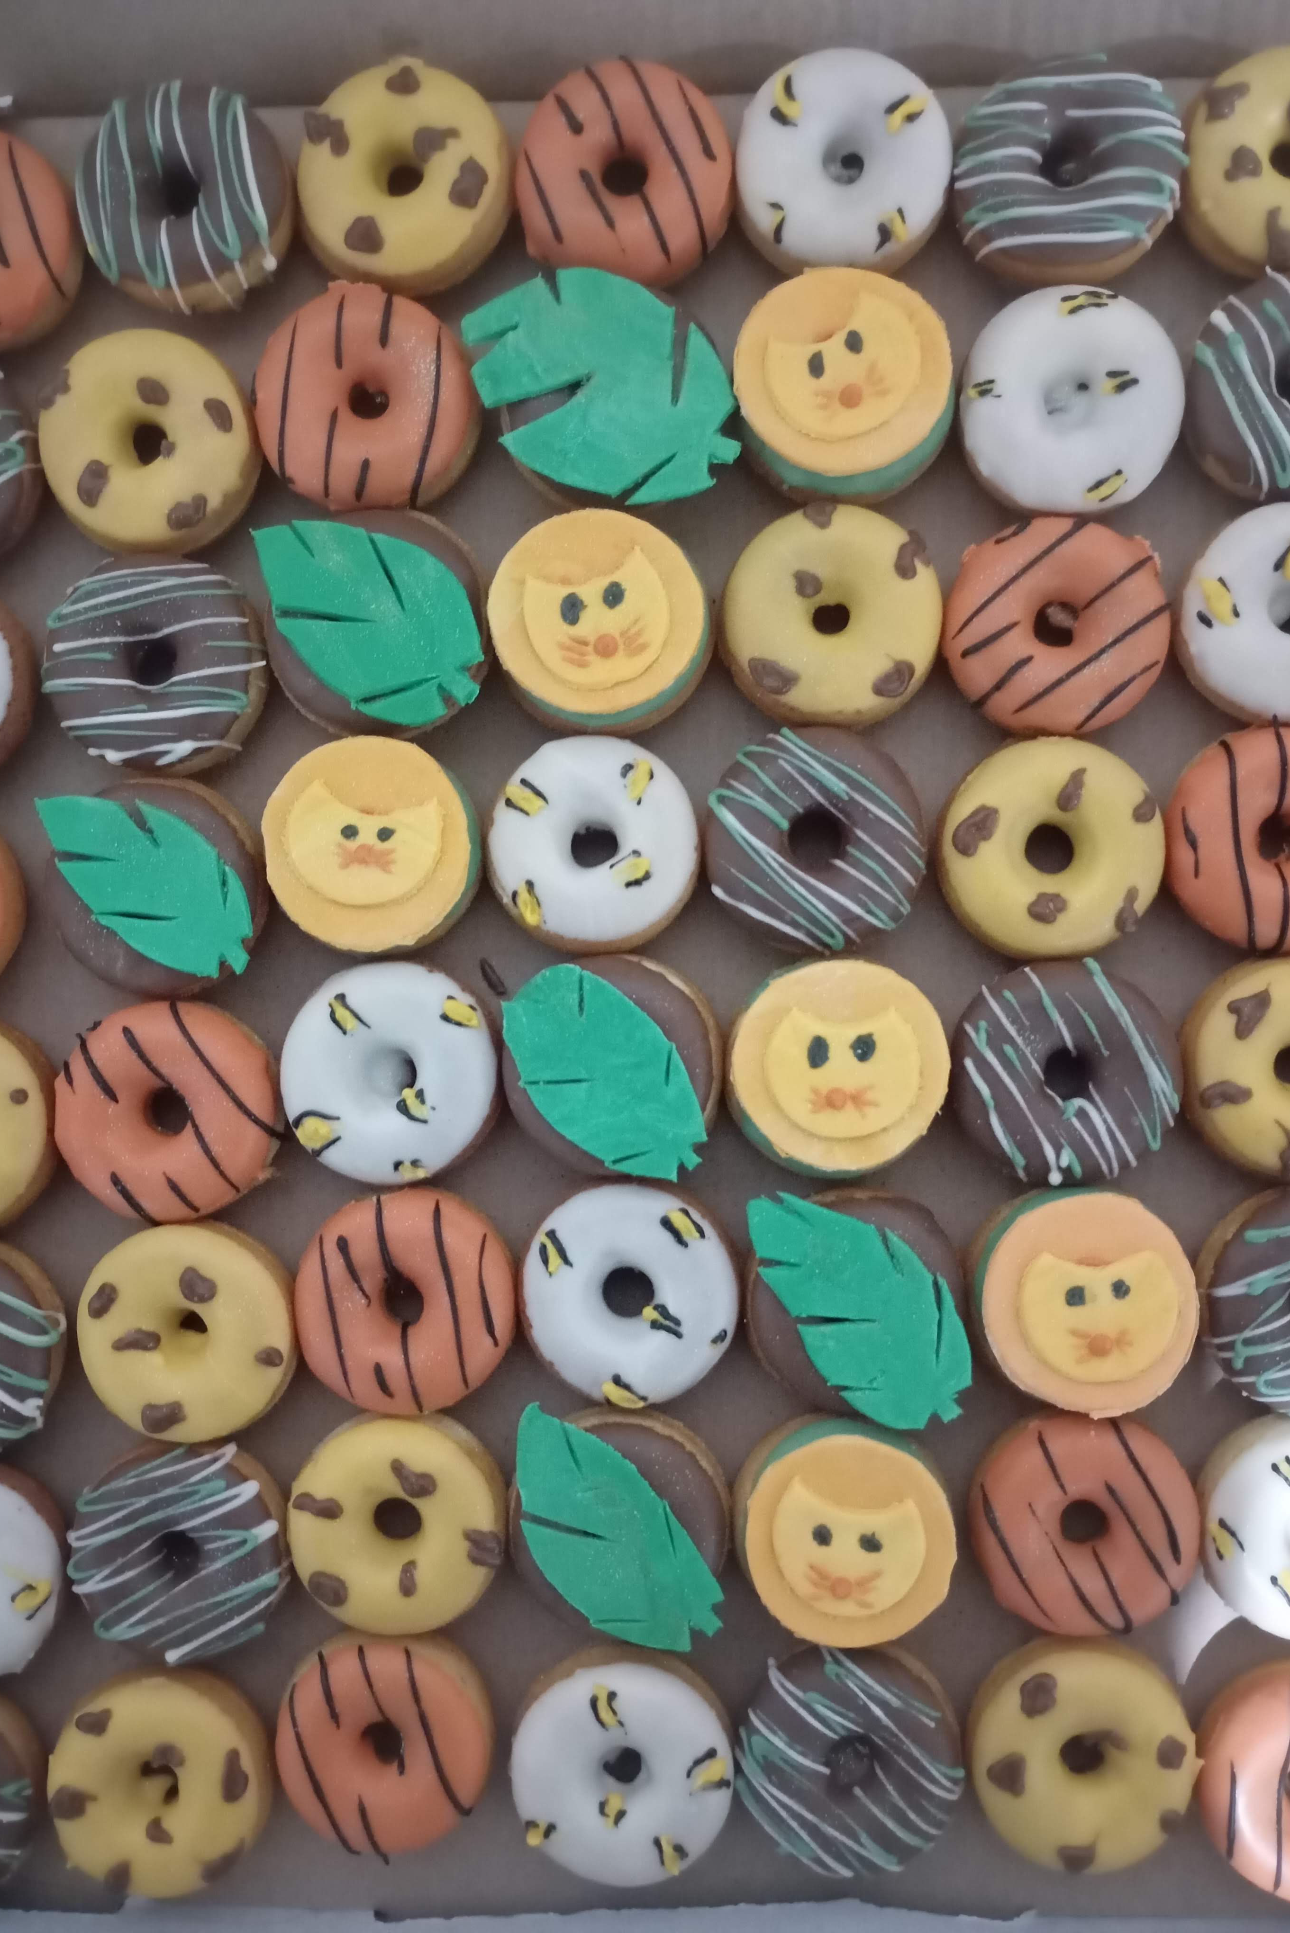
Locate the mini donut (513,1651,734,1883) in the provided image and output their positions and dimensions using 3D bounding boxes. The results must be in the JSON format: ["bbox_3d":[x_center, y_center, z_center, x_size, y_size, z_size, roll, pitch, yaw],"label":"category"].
[{"bbox_3d":[-0.006,0.207,0.406,0.057,0.026,0.057,0,88,1],"label":"mini donut"}]

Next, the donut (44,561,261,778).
[{"bbox_3d":[-0.117,-0.072,0.373,0.052,0.022,0.052,0,86,3],"label":"donut"}]

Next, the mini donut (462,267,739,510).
[{"bbox_3d":[-0.010,-0.133,0.359,0.072,0.005,0.049,34,89,5],"label":"mini donut"}]

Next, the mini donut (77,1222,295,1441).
[{"bbox_3d":[-0.114,0.090,0.387,0.053,0.025,0.053,0,90,3],"label":"mini donut"}]

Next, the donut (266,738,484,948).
[{"bbox_3d":[-0.068,-0.030,0.385,0.053,0.027,0.053,0,90,3],"label":"donut"}]

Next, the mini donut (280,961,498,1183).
[{"bbox_3d":[-0.068,0.028,0.413,0.057,0.026,0.057,0,88,1],"label":"mini donut"}]

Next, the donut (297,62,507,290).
[{"bbox_3d":[-0.061,-0.202,0.400,0.054,0.025,0.056,0,88,1],"label":"donut"}]

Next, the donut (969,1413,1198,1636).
[{"bbox_3d":[0.108,0.137,0.386,0.053,0.025,0.052,0,88,1],"label":"donut"}]

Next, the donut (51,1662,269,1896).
[{"bbox_3d":[-0.110,0.185,0.355,0.051,0.022,0.051,0,86,3],"label":"donut"}]

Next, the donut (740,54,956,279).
[{"bbox_3d":[0.053,-0.215,0.419,0.057,0.026,0.057,0,88,1],"label":"donut"}]

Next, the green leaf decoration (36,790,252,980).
[{"bbox_3d":[-0.114,-0.021,0.358,0.063,0.005,0.030,36,89,5],"label":"green leaf decoration"}]

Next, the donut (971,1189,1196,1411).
[{"bbox_3d":[0.105,0.081,0.376,0.053,0.027,0.053,0,90,3],"label":"donut"}]

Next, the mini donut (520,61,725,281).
[{"bbox_3d":[-0.005,-0.194,0.384,0.053,0.025,0.053,0,90,3],"label":"mini donut"}]

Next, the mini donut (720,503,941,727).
[{"bbox_3d":[0.049,-0.093,0.415,0.058,0.026,0.058,0,88,1],"label":"mini donut"}]

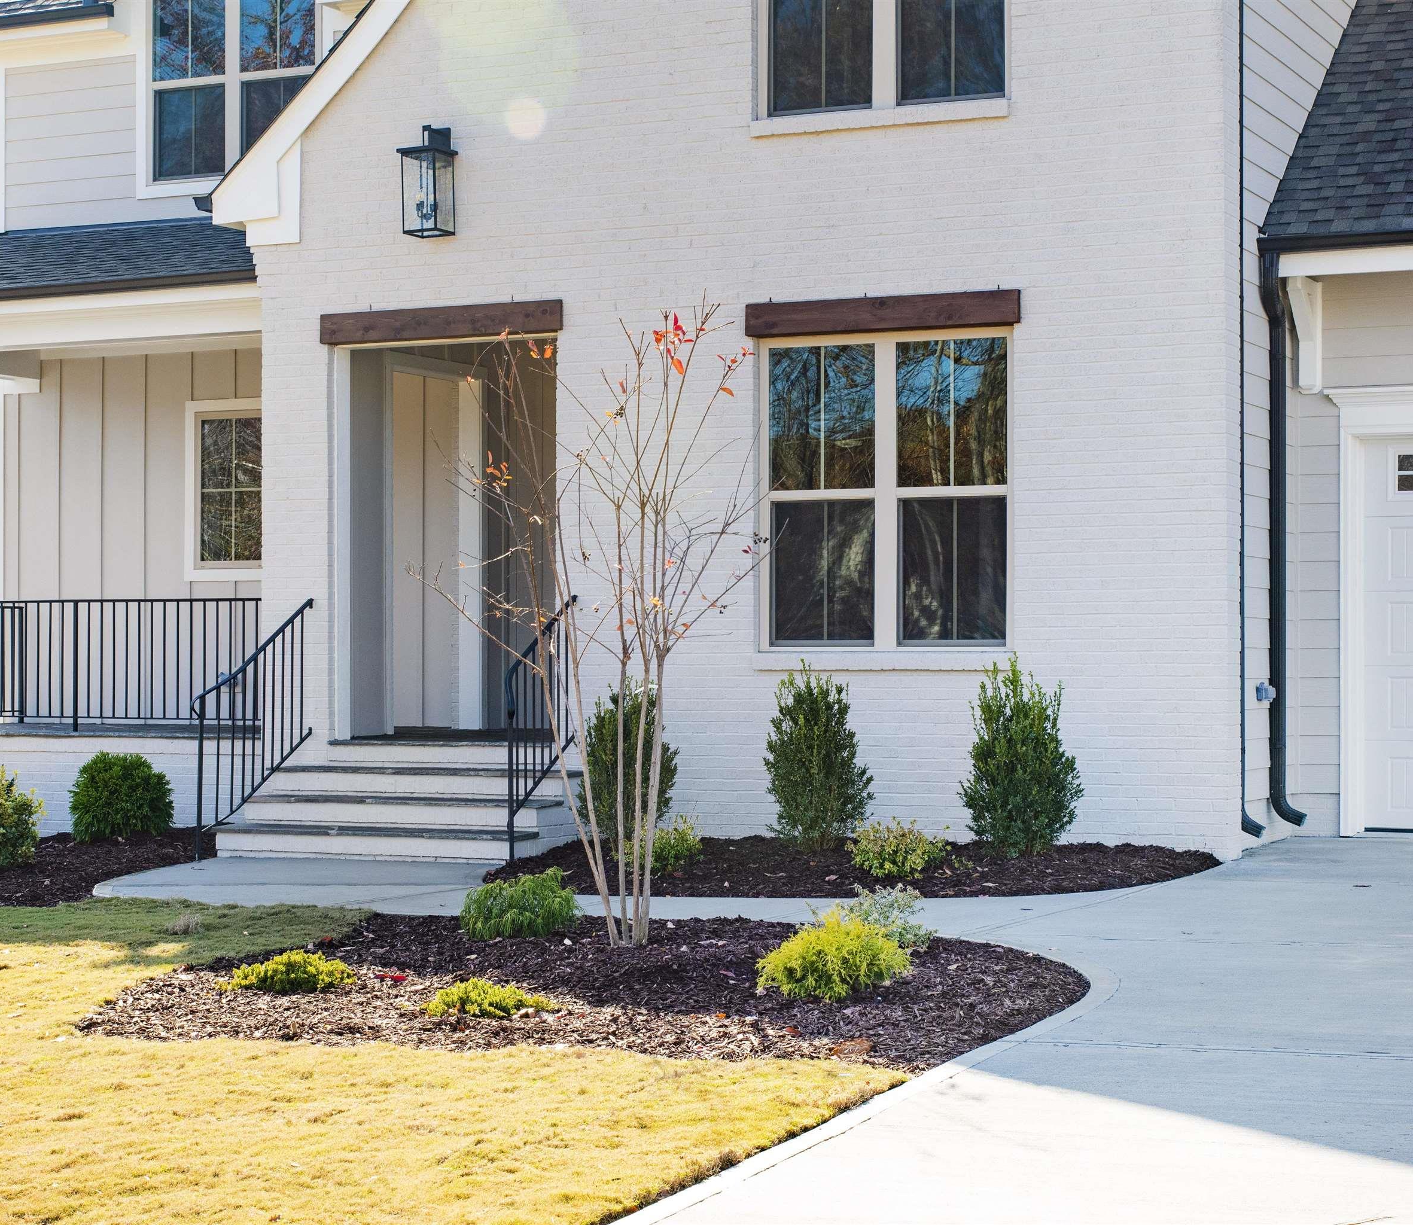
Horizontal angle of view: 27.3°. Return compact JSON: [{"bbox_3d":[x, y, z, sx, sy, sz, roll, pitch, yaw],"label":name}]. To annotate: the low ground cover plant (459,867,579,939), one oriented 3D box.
[{"bbox_3d":[-0.808,1.243,12.500,0.512,0.278,0.470,0,-1,0],"label":"low ground cover plant"}]

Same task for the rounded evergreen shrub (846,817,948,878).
[{"bbox_3d":[0.957,1.168,14.580,0.482,0.278,0.440,0,-1,0],"label":"rounded evergreen shrub"}]

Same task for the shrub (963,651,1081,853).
[{"bbox_3d":[1.651,0.744,15.170,0.644,1.025,0.620,0,-1,0],"label":"shrub"}]

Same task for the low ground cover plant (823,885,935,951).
[{"bbox_3d":[0.717,1.255,12.000,0.456,0.247,0.420,0,-1,0],"label":"low ground cover plant"}]

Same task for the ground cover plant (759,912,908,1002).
[{"bbox_3d":[0.455,1.236,10.470,0.553,0.302,0.520,0,-1,0],"label":"ground cover plant"}]

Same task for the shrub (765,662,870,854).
[{"bbox_3d":[0.607,0.783,15.770,0.584,0.989,0.560,0,-1,0],"label":"shrub"}]

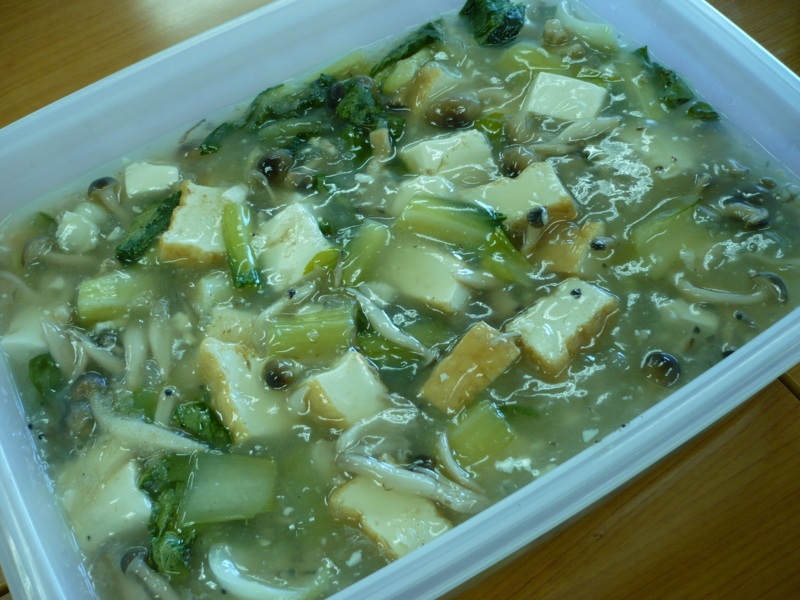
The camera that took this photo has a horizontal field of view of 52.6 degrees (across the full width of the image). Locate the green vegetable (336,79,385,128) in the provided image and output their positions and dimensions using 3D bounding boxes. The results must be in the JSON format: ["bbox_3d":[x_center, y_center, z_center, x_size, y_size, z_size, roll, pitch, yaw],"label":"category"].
[{"bbox_3d":[-0.020,-0.096,0.404,0.024,0.016,0.021,3,58,10],"label":"green vegetable"}]

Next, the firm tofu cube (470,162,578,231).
[{"bbox_3d":[0.055,-0.040,0.360,0.038,0.021,0.024,-23,57,-7],"label":"firm tofu cube"}]

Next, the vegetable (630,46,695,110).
[{"bbox_3d":[0.140,-0.115,0.431,0.014,0.012,0.036,-27,62,-11],"label":"vegetable"}]

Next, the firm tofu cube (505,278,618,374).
[{"bbox_3d":[0.079,0.013,0.394,0.045,0.021,0.026,-37,63,-14],"label":"firm tofu cube"}]

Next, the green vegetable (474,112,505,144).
[{"bbox_3d":[0.046,-0.088,0.422,0.012,0.009,0.016,29,66,18],"label":"green vegetable"}]

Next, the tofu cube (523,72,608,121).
[{"bbox_3d":[0.088,-0.102,0.430,0.034,0.022,0.028,17,63,13],"label":"tofu cube"}]

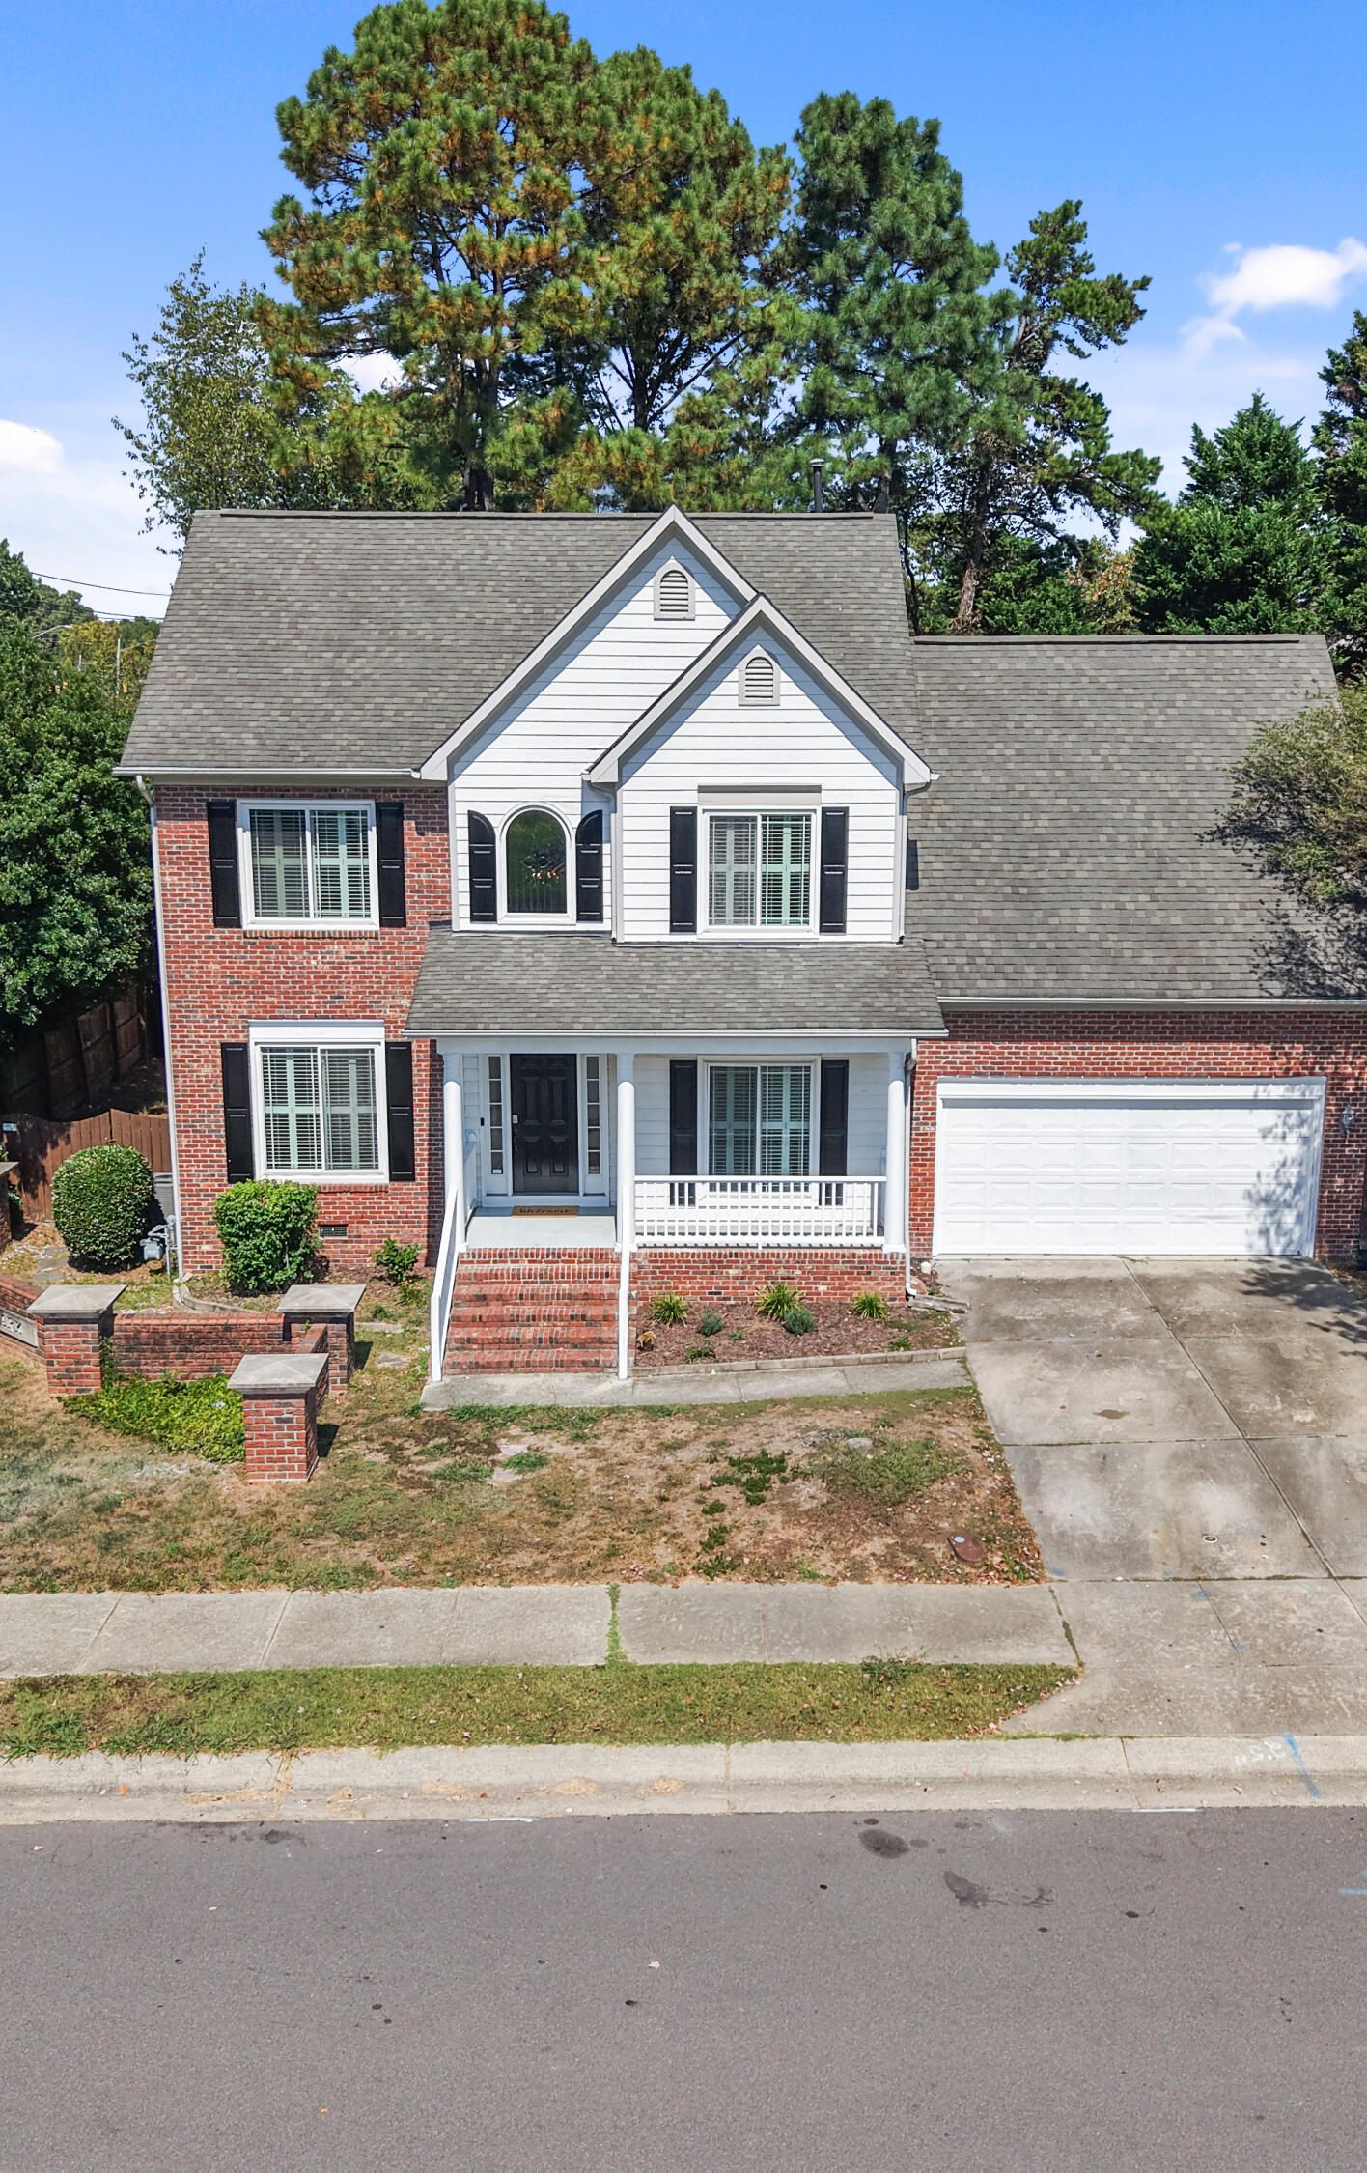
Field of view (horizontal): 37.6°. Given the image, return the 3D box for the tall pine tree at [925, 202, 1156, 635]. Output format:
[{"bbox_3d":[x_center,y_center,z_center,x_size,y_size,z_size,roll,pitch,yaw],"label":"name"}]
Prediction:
[{"bbox_3d":[7.925,-10.543,44.776,5.150,17.000,5.200,0,13,0],"label":"tall pine tree"}]

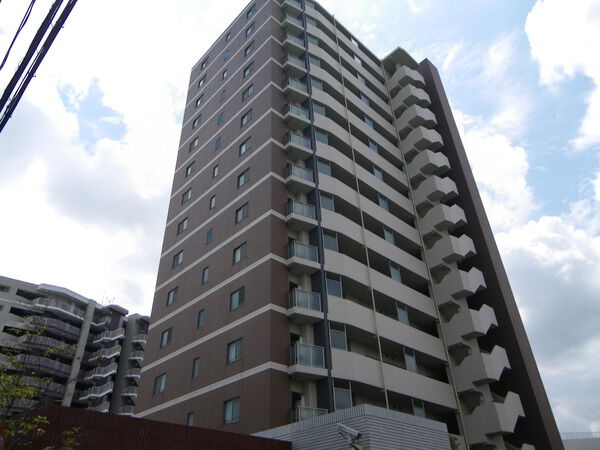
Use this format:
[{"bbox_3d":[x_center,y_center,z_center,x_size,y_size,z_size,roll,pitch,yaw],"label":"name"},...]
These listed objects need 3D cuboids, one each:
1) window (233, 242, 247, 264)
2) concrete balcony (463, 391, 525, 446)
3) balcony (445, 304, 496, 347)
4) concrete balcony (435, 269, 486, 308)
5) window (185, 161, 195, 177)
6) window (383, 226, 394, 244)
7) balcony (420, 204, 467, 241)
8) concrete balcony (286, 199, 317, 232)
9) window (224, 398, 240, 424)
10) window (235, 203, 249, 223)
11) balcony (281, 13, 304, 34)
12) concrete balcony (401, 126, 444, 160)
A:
[{"bbox_3d":[-3.410,1.679,27.611,0.160,1.119,1.189,29,-47,-35],"label":"window"},{"bbox_3d":[11.670,11.621,29.112,3.800,3.050,2.130,29,-47,-35],"label":"concrete balcony"},{"bbox_3d":[11.388,6.830,32.188,3.132,2.813,2.233,29,-47,-35],"label":"balcony"},{"bbox_3d":[11.416,4.597,34.313,2.800,2.400,2.200,23,-43,-30],"label":"concrete balcony"},{"bbox_3d":[-8.907,-4.564,39.681,0.150,1.070,1.100,29,-47,-35],"label":"window"},{"bbox_3d":[6.177,0.828,33.528,1.050,1.080,0.100,27,-45,-33],"label":"window"},{"bbox_3d":[11.141,-0.106,37.433,3.132,2.813,2.233,29,-47,-35],"label":"balcony"},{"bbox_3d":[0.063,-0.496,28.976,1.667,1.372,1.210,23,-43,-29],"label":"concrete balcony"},{"bbox_3d":[-3.209,8.888,23.219,0.120,1.070,1.190,29,-47,-35],"label":"window"},{"bbox_3d":[-3.584,-0.703,30.306,0.120,1.050,1.200,29,-47,-35],"label":"window"},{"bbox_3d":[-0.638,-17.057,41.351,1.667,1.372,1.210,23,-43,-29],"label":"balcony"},{"bbox_3d":[10.949,-7.043,42.929,2.800,2.400,2.200,23,-43,-30],"label":"concrete balcony"}]

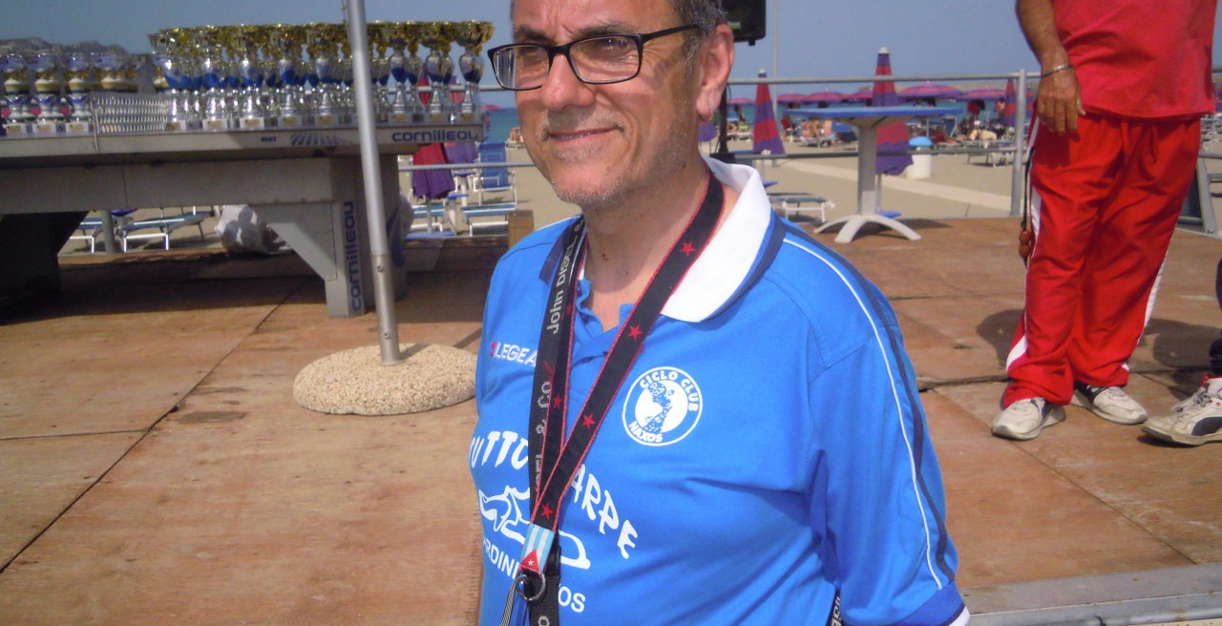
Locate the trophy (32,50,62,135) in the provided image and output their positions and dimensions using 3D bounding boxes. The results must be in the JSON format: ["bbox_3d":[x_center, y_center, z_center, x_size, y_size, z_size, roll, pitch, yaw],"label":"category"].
[{"bbox_3d":[-2.408,-0.927,4.166,0.115,0.325,0.109,-3,12,-6],"label":"trophy"}]

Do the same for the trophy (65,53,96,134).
[{"bbox_3d":[-1.974,-0.811,3.656,0.102,0.288,0.102,-3,12,-8],"label":"trophy"}]

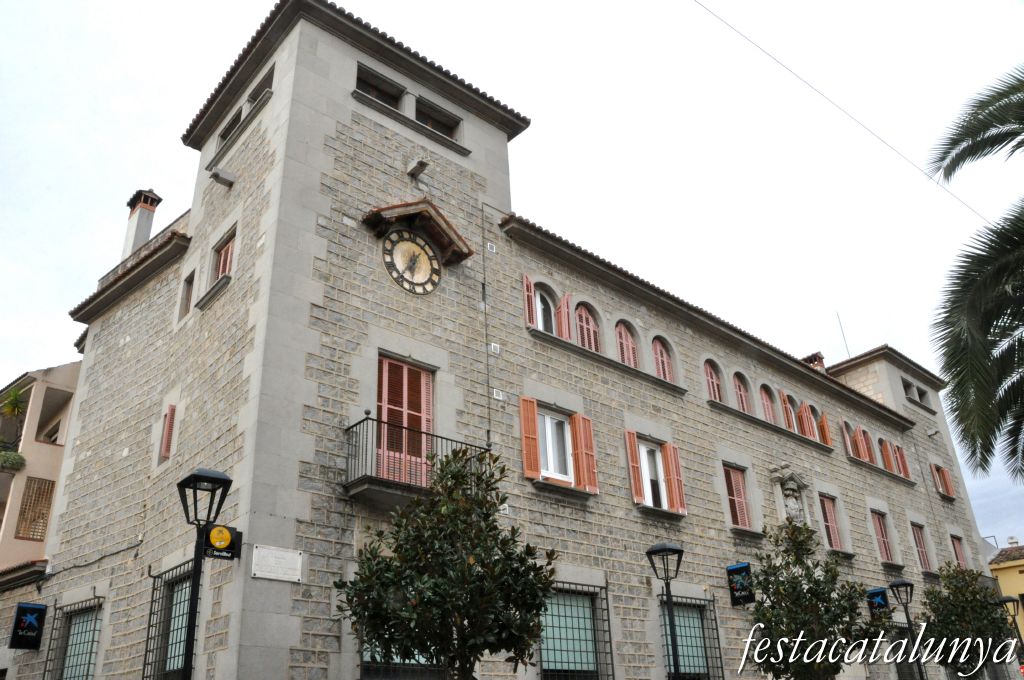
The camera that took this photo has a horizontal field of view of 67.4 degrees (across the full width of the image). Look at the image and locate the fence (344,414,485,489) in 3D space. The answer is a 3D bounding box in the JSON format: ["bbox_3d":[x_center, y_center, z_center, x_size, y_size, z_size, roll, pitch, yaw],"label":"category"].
[{"bbox_3d":[-1.493,2.063,12.520,2.460,0.950,0.650,21,-35,-38],"label":"fence"}]

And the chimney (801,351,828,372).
[{"bbox_3d":[10.962,1.078,27.666,0.567,1.143,0.597,21,-36,-37],"label":"chimney"}]

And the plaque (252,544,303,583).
[{"bbox_3d":[-3.266,3.140,10.753,0.736,0.438,0.041,21,-36,-37],"label":"plaque"}]

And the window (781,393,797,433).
[{"bbox_3d":[8.615,2.279,23.672,0.824,1.298,0.268,21,-36,-37],"label":"window"}]

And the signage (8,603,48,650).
[{"bbox_3d":[-9.150,5.416,14.500,0.110,0.820,0.550,-21,-32,30],"label":"signage"}]

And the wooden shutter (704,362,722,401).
[{"bbox_3d":[5.518,1.193,20.929,0.880,1.320,0.200,21,-35,-38],"label":"wooden shutter"}]

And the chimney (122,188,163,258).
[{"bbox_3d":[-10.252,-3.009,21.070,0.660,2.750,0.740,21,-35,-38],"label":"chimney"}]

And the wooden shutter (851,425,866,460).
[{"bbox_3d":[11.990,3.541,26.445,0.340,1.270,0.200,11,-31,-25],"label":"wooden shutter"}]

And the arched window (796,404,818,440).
[{"bbox_3d":[9.618,2.656,24.491,0.845,1.298,0.268,21,-36,-37],"label":"arched window"}]

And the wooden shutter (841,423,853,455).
[{"bbox_3d":[11.040,3.163,25.249,0.060,1.320,0.450,-19,-31,28],"label":"wooden shutter"}]

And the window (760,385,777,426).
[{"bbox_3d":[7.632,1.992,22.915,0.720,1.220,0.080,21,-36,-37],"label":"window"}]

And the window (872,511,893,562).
[{"bbox_3d":[11.876,6.419,24.814,1.030,1.607,0.082,21,-36,-37],"label":"window"}]

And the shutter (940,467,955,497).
[{"bbox_3d":[17.763,5.788,31.226,0.420,1.170,0.150,13,-32,-27],"label":"shutter"}]

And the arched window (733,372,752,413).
[{"bbox_3d":[6.475,1.579,21.769,0.860,1.280,0.060,21,-35,-38],"label":"arched window"}]

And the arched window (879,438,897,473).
[{"bbox_3d":[13.377,4.174,27.387,0.880,1.360,0.200,21,-35,-38],"label":"arched window"}]

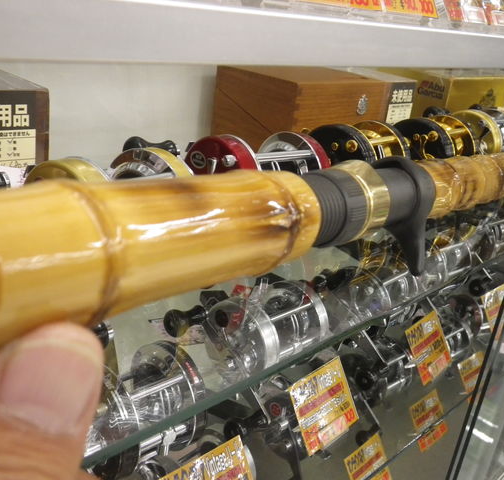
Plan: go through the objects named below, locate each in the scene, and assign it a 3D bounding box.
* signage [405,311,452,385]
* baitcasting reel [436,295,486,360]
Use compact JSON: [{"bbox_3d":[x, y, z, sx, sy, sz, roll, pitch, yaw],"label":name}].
[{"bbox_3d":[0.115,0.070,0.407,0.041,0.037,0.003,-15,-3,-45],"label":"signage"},{"bbox_3d":[0.220,0.089,0.658,0.056,0.056,0.076,26,28,37],"label":"baitcasting reel"}]

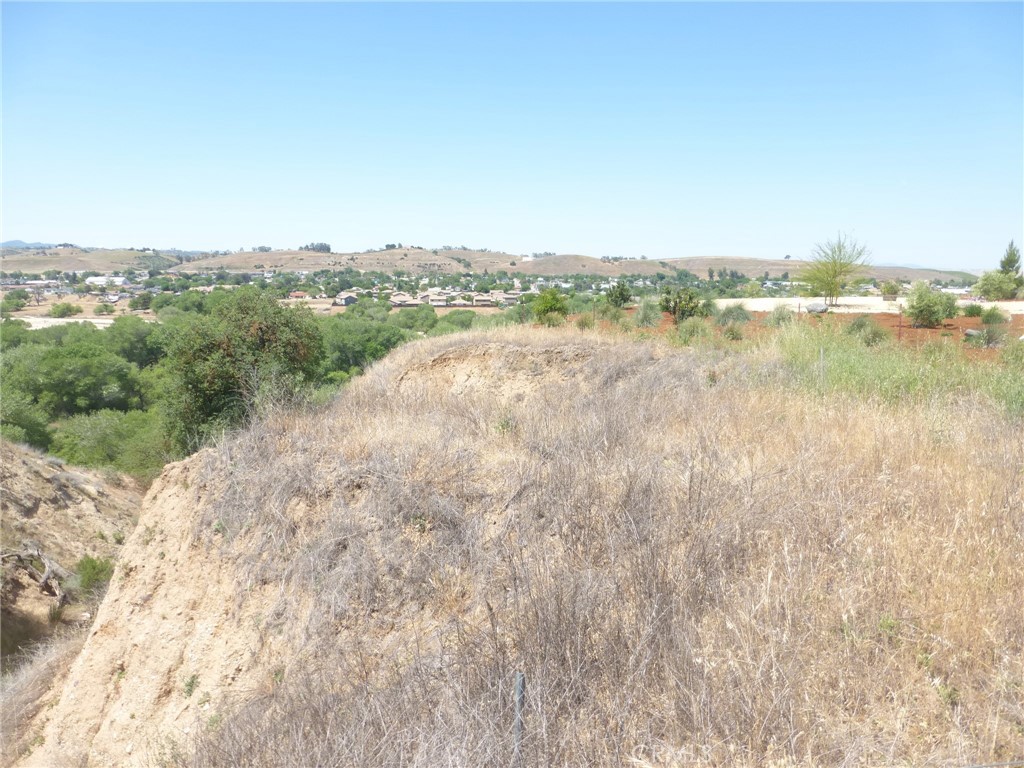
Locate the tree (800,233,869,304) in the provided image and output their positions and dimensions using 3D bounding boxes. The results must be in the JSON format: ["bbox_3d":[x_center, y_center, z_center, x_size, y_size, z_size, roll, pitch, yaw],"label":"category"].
[{"bbox_3d":[18.821,-6.751,41.500,4.380,4.330,4.030,0,10,0],"label":"tree"}]

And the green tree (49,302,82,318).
[{"bbox_3d":[-176.085,-28.986,280.000,13.410,6.310,12.340,0,10,0],"label":"green tree"}]

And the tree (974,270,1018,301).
[{"bbox_3d":[30.708,-6.211,45.000,2.790,1.960,2.570,0,10,0],"label":"tree"}]

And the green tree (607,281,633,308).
[{"bbox_3d":[5.981,-4.979,39.500,1.450,1.560,1.330,0,10,0],"label":"green tree"}]

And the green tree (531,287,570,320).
[{"bbox_3d":[1.675,-3.372,30.500,1.500,1.460,1.380,0,10,0],"label":"green tree"}]

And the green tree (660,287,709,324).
[{"bbox_3d":[6.744,-3.131,28.500,1.650,1.570,1.510,0,10,0],"label":"green tree"}]

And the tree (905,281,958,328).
[{"bbox_3d":[15.657,-2.967,26.500,2.090,1.790,1.920,0,10,0],"label":"tree"}]

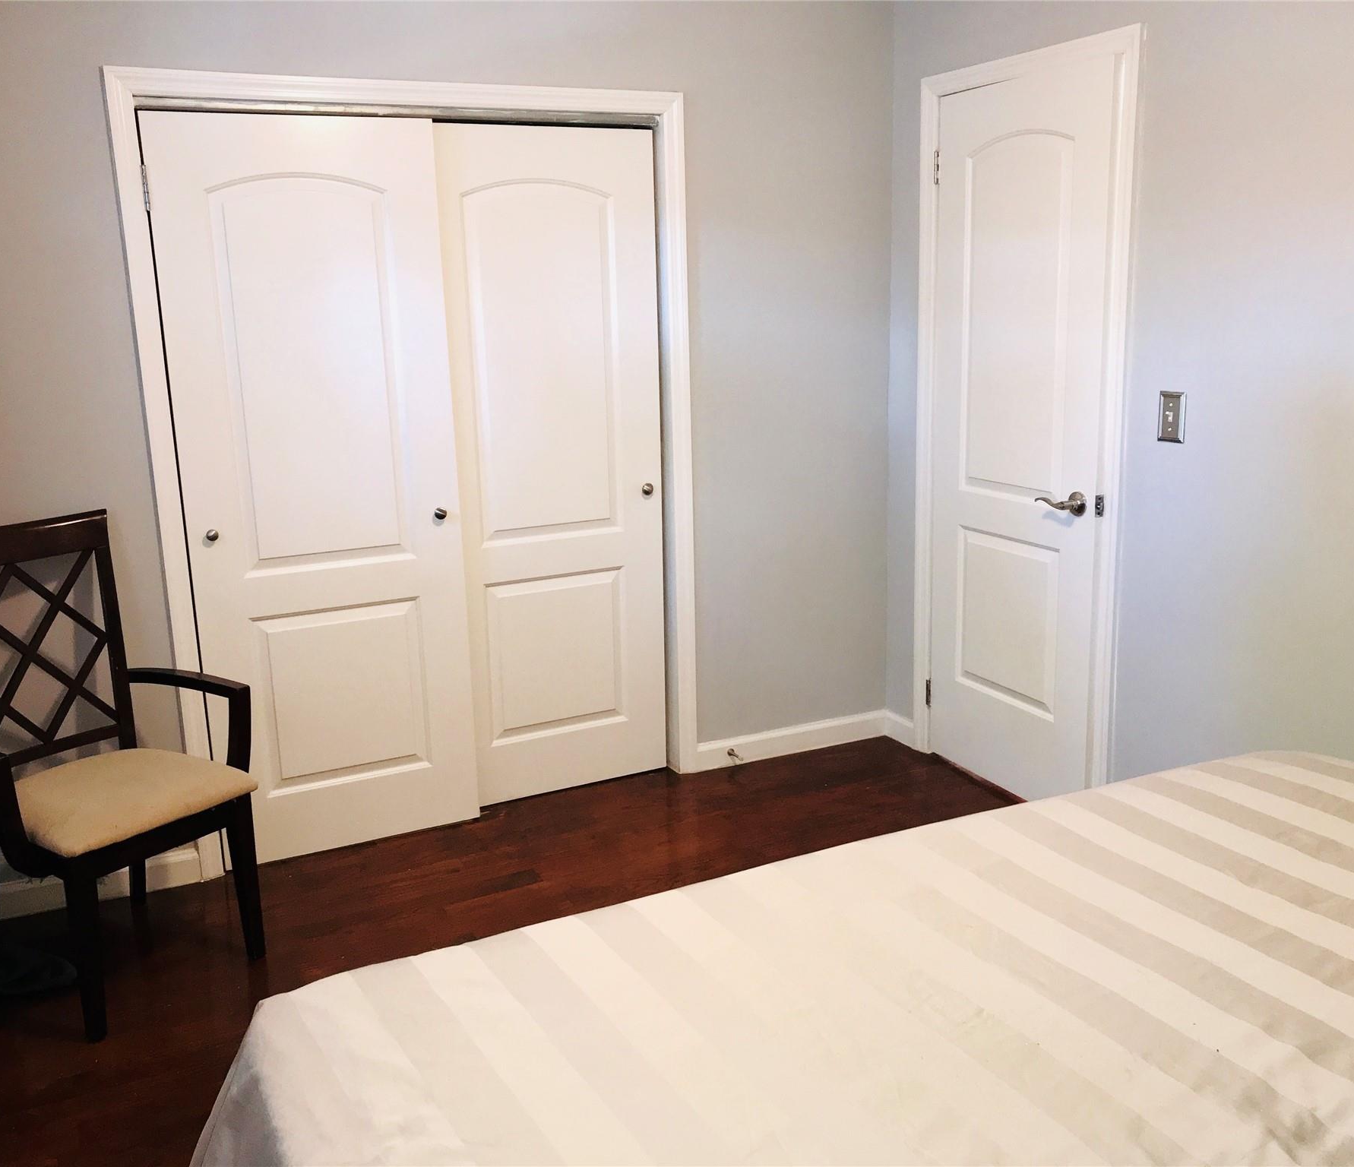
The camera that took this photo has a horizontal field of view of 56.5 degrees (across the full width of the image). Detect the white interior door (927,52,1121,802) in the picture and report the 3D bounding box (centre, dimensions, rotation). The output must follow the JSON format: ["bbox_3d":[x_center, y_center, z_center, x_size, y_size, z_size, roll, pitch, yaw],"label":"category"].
[{"bbox_3d":[0.969,-0.367,3.607,0.038,2.030,0.713,-7,14,-22],"label":"white interior door"}]

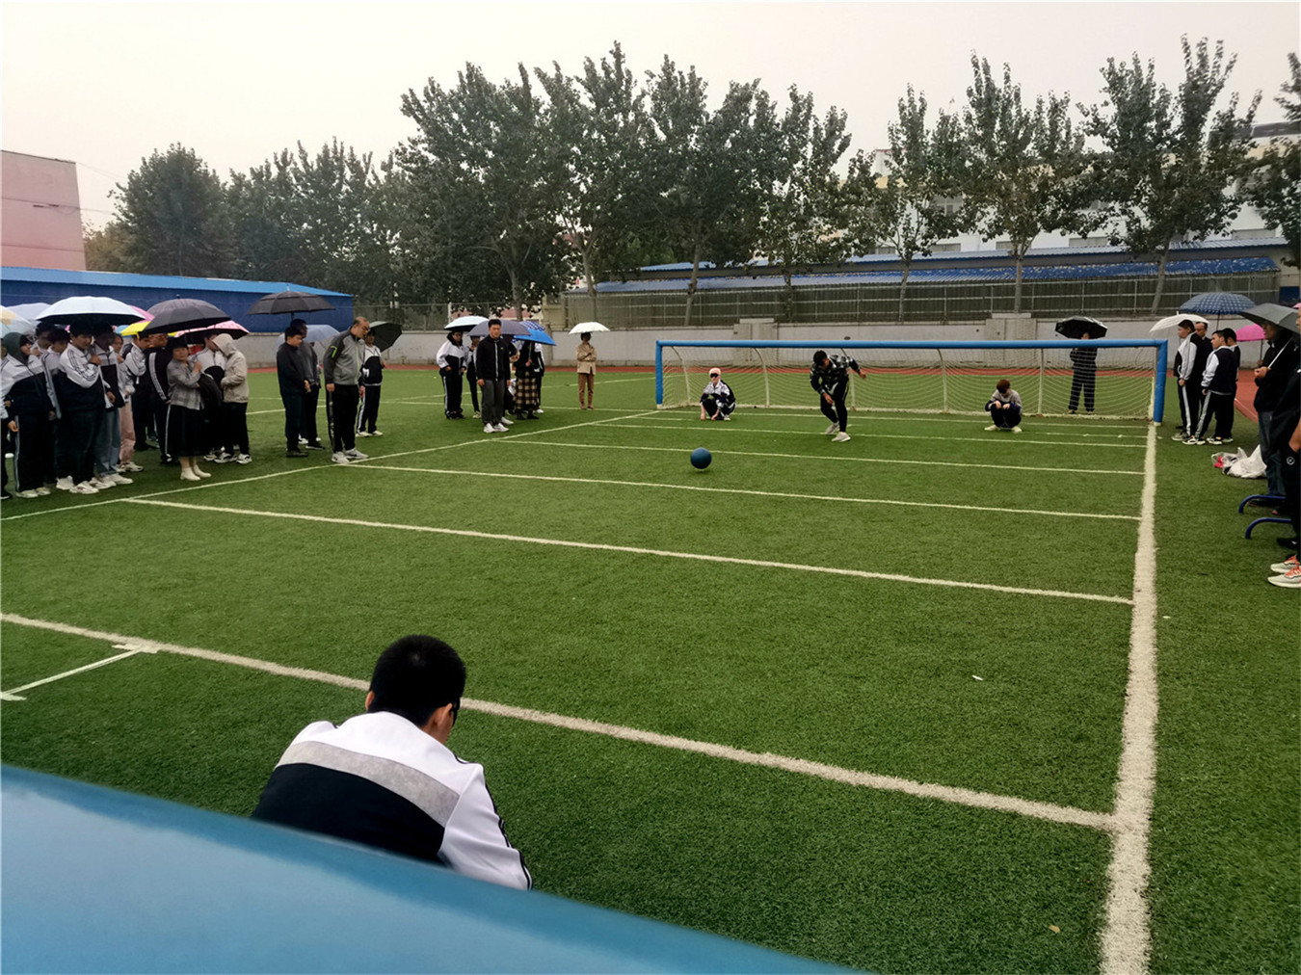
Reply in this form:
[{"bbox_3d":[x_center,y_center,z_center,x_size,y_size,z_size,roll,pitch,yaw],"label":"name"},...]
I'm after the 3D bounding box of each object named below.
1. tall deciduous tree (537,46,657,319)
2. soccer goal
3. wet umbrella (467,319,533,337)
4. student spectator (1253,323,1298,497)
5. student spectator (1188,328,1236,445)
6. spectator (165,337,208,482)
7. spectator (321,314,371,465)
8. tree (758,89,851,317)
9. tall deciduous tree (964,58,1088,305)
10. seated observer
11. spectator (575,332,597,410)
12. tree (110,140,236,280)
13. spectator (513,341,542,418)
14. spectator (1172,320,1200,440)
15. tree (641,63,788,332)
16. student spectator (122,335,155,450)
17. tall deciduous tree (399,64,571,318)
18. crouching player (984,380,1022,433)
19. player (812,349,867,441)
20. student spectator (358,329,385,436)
[{"bbox_3d":[-2.721,-15.198,51.250,6.300,13.850,5.980,-1,9,-3],"label":"tall deciduous tree"},{"bbox_3d":[4.644,-2.133,19.605,9.516,1.440,1.300,4,10,26],"label":"soccer goal"},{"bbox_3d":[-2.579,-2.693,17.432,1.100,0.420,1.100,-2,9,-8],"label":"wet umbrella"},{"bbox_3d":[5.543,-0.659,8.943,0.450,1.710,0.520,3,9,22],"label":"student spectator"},{"bbox_3d":[7.881,-1.413,14.179,0.480,1.580,0.500,8,12,44],"label":"student spectator"},{"bbox_3d":[-5.187,-0.884,11.314,0.420,1.560,0.480,6,11,34],"label":"spectator"},{"bbox_3d":[-3.829,-1.237,12.829,0.450,1.780,0.560,6,10,34],"label":"spectator"},{"bbox_3d":[7.061,-12.980,46.834,4.490,10.570,4.270,1,9,8],"label":"tree"},{"bbox_3d":[16.060,-12.534,43.524,5.100,10.931,4.900,4,10,26],"label":"tall deciduous tree"},{"bbox_3d":[-0.489,0.802,2.018,0.620,0.970,0.780,4,9,24],"label":"seated observer"},{"bbox_3d":[-1.346,-2.410,20.956,0.450,1.620,0.350,-1,9,-5],"label":"spectator"},{"bbox_3d":[-29.975,-14.929,63.966,7.600,12.990,7.400,0,9,0],"label":"tree"},{"bbox_3d":[-2.358,-2.161,19.219,0.490,1.610,0.380,-6,10,-33],"label":"spectator"},{"bbox_3d":[7.799,-1.564,14.777,0.380,1.730,0.460,5,10,31],"label":"spectator"},{"bbox_3d":[3.047,-14.197,49.064,6.940,12.600,6.590,0,9,2],"label":"tree"},{"bbox_3d":[-7.057,-1.326,14.058,0.450,1.620,0.500,3,9,20],"label":"student spectator"},{"bbox_3d":[-8.079,-13.631,50.190,8.300,13.980,7.600,0,9,0],"label":"tall deciduous tree"},{"bbox_3d":[5.764,-1.389,16.500,0.600,0.830,0.580,3,9,22],"label":"crouching player"},{"bbox_3d":[2.851,-1.428,15.340,0.720,1.340,0.900,4,10,28],"label":"player"},{"bbox_3d":[-4.402,-1.651,15.985,0.380,1.660,0.500,8,12,44],"label":"student spectator"}]

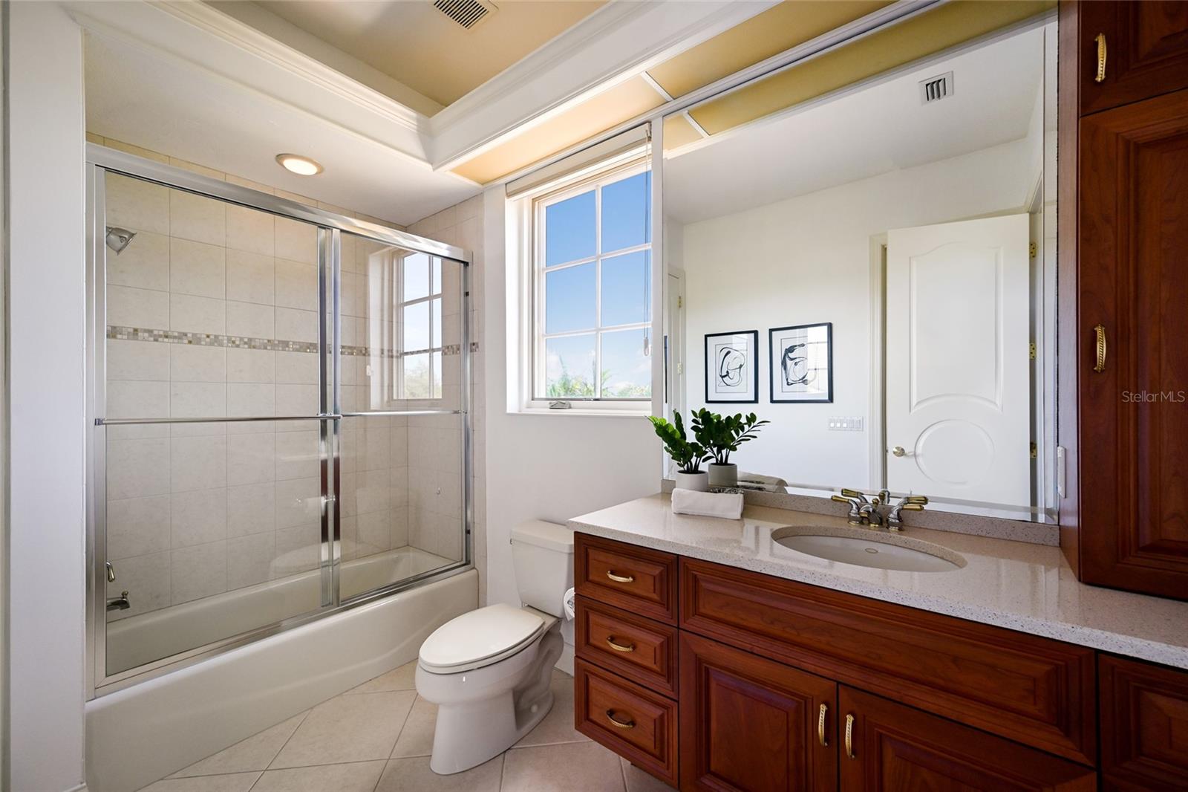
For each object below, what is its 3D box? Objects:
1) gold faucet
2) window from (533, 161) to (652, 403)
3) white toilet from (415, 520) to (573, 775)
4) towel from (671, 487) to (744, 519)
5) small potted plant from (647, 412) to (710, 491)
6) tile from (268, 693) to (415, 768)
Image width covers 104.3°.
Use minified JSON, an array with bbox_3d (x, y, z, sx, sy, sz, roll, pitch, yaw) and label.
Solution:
[{"bbox_3d":[0.806,0.348,1.340,0.235,0.092,0.165,0,0,38],"label":"gold faucet"},{"bbox_3d":[0.017,-0.544,2.405,0.905,1.168,0.075,0,0,38],"label":"window"},{"bbox_3d":[-0.353,0.977,1.889,0.385,0.710,0.772,0,0,38],"label":"white toilet"},{"bbox_3d":[0.389,0.363,1.586,0.216,0.078,0.110,0,0,16],"label":"towel"},{"bbox_3d":[0.338,0.233,1.683,0.250,0.337,0.225,0,0,38],"label":"small potted plant"},{"bbox_3d":[-0.982,1.337,1.862,0.424,0.010,0.424,0,0,-8],"label":"tile"}]

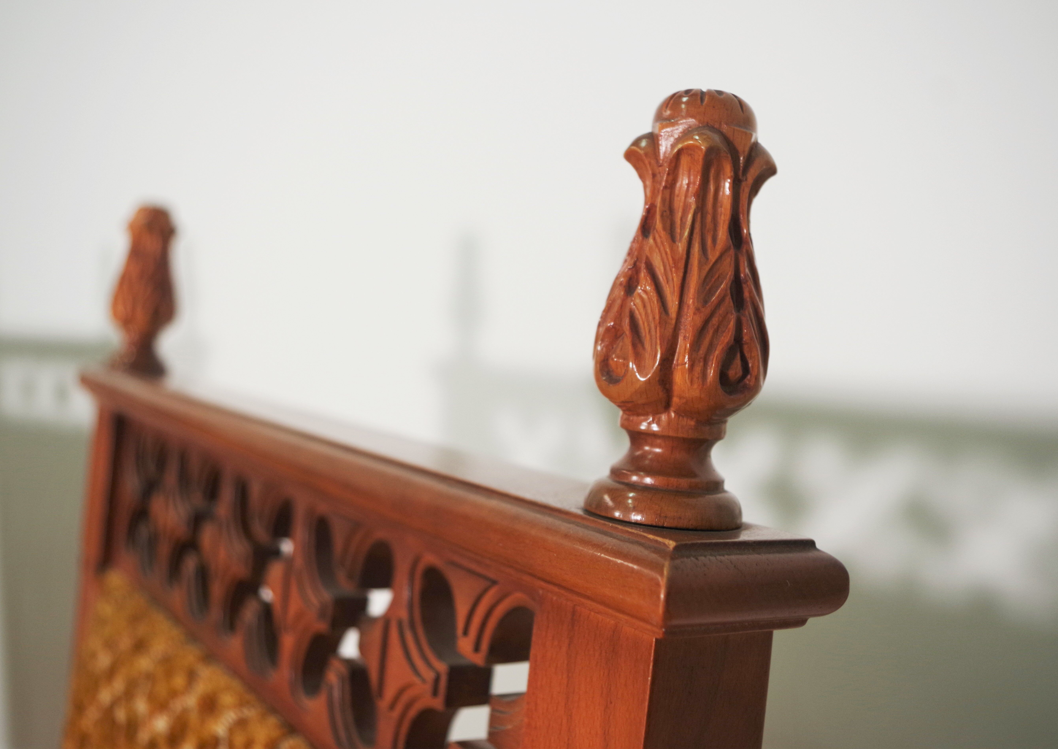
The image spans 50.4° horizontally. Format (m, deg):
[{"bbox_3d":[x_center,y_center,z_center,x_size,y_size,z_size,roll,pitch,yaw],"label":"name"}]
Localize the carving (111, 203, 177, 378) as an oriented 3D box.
[{"bbox_3d":[-0.236,-0.051,0.689,0.040,0.101,0.040,5,2,-33],"label":"carving"}]

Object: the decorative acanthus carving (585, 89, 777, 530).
[{"bbox_3d":[0.036,-0.016,0.264,0.040,0.101,0.040,5,1,0],"label":"decorative acanthus carving"}]

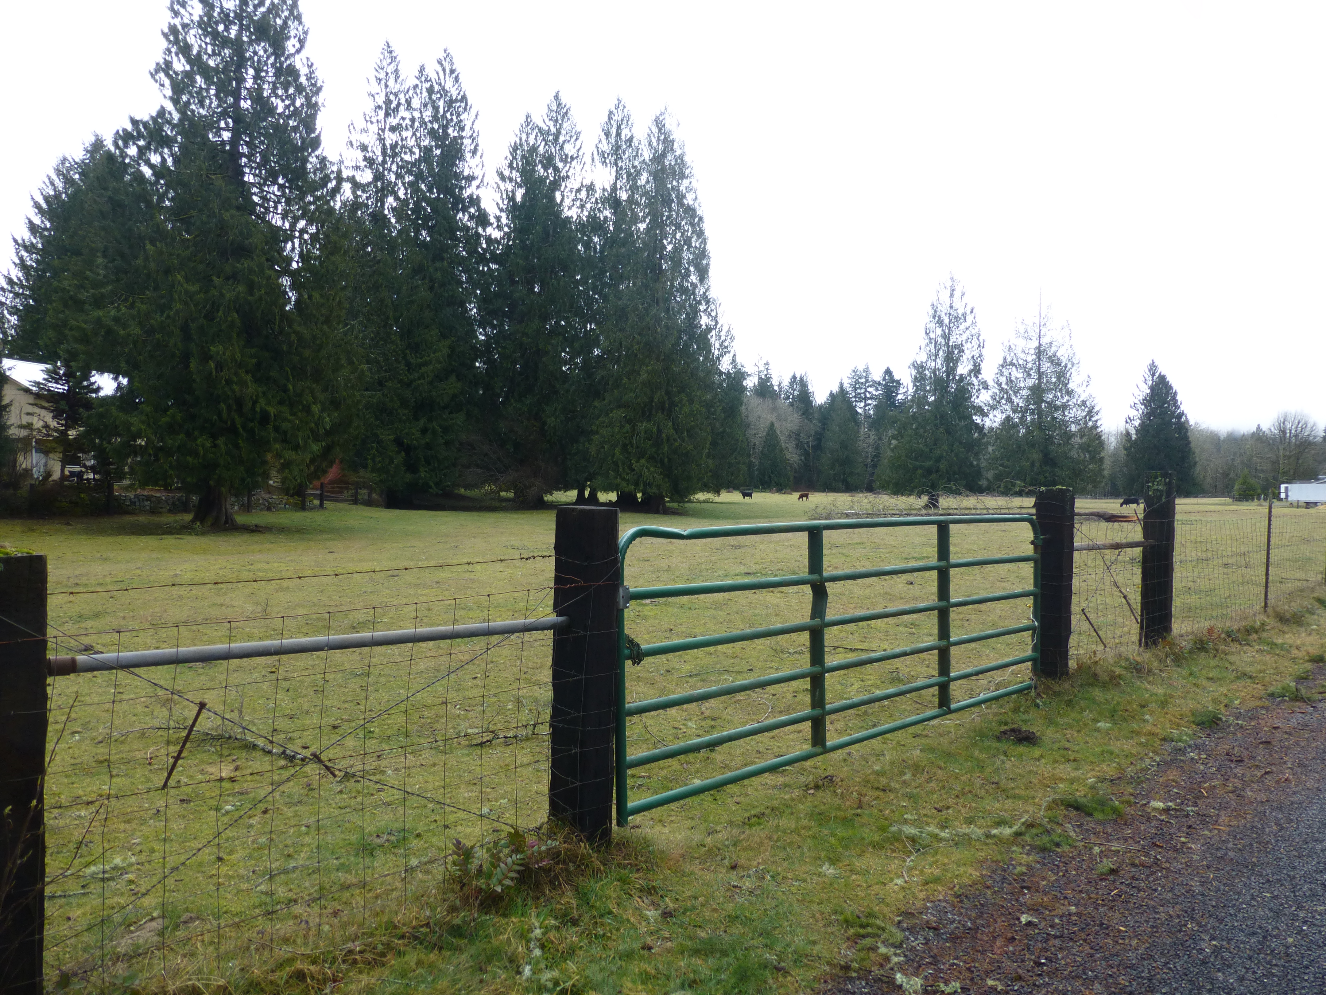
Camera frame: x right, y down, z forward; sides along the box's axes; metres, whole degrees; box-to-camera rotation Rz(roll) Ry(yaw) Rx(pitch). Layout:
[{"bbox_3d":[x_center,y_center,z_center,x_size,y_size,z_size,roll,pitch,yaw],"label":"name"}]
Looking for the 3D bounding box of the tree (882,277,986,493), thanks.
[{"bbox_3d":[24.940,-9.749,84.000,9.465,21.107,8.992,1,1,0],"label":"tree"}]

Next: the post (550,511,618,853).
[{"bbox_3d":[-0.335,0.737,3.940,0.180,1.390,0.230,0,1,-44],"label":"post"}]

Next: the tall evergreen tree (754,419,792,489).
[{"bbox_3d":[20.304,-7.758,170.000,6.896,13.409,6.551,1,1,0],"label":"tall evergreen tree"}]

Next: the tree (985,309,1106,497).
[{"bbox_3d":[38.818,-9.638,94.000,11.863,20.865,11.269,1,1,0],"label":"tree"}]

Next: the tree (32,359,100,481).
[{"bbox_3d":[-31.829,-4.058,49.000,3.644,6.625,3.462,1,1,0],"label":"tree"}]

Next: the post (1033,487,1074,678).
[{"bbox_3d":[2.969,0.645,6.980,0.180,1.430,0.230,0,1,-44],"label":"post"}]

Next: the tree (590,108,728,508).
[{"bbox_3d":[-0.144,-10.372,51.000,7.356,22.411,6.988,1,1,0],"label":"tree"}]

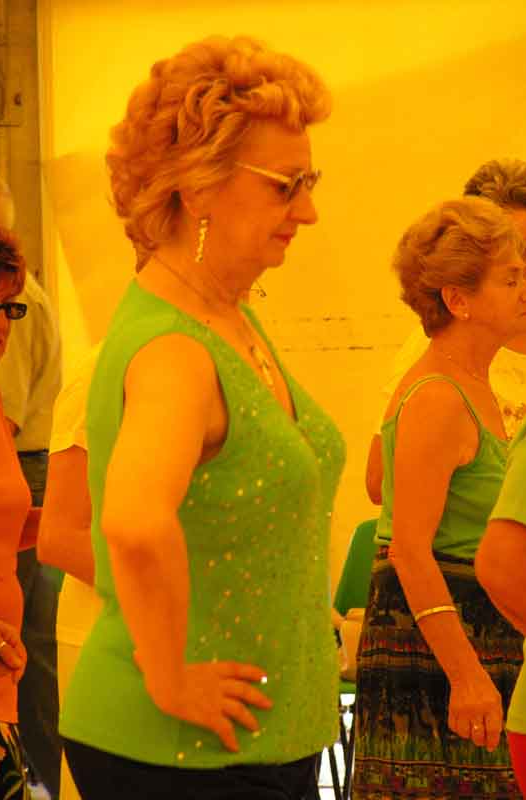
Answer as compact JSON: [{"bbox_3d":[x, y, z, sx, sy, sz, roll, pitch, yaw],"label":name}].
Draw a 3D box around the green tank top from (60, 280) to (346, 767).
[{"bbox_3d":[-0.072,0.147,7.700,0.310,0.580,0.420,0,0,25],"label":"green tank top"}]

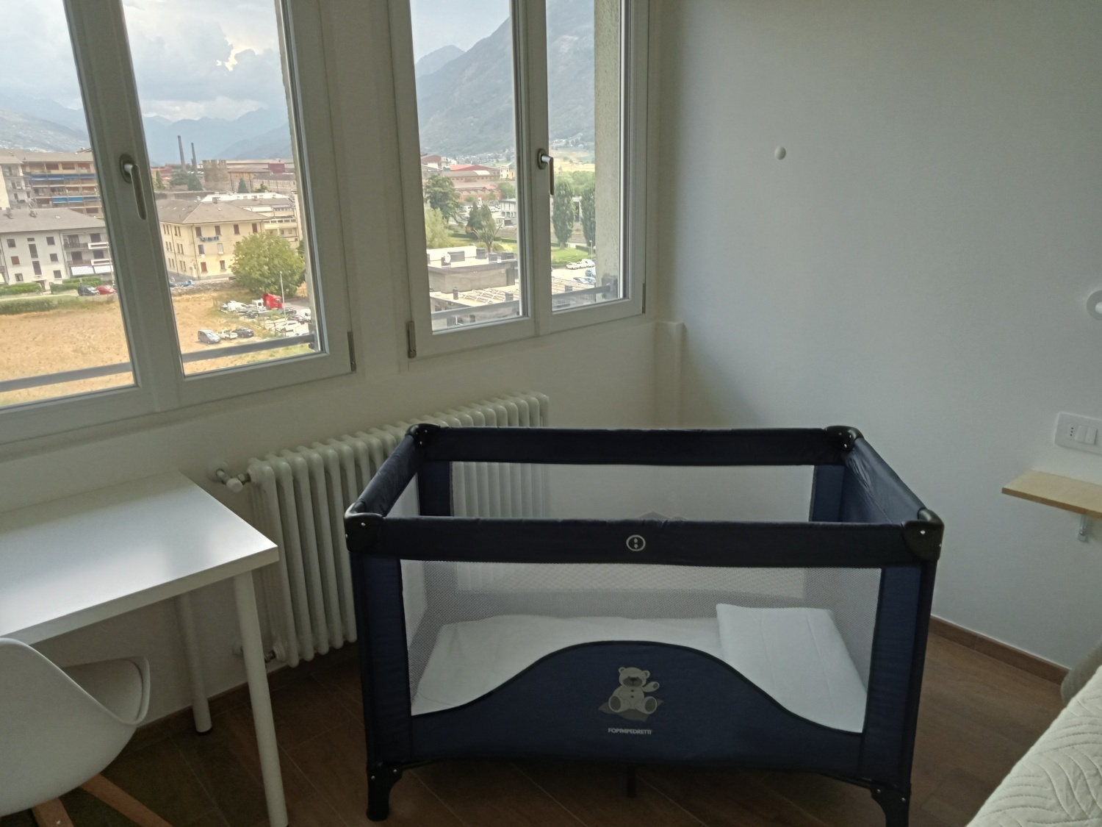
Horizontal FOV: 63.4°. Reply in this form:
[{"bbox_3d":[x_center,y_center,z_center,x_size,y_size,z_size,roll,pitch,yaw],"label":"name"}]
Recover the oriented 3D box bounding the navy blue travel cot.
[{"bbox_3d":[0.208,0.504,2.300,1.260,0.800,0.640,0,19,4],"label":"navy blue travel cot"}]

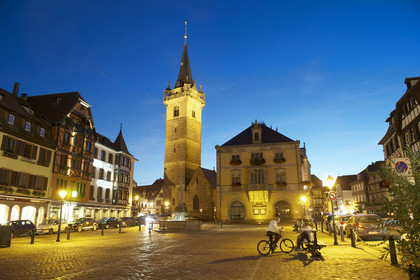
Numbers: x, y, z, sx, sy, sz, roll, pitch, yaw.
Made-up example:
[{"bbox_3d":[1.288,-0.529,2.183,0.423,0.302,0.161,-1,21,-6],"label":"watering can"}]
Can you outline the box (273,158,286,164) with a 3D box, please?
[{"bbox_3d":[12.486,3.750,50.121,2.200,1.000,0.500,-3,-15,10],"label":"box"}]

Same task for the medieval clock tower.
[{"bbox_3d":[-7.500,-7.870,80.391,8.800,59.500,8.800,-9,-17,29],"label":"medieval clock tower"}]

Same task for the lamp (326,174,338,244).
[{"bbox_3d":[7.808,4.366,17.803,0.450,4.280,0.450,-4,-15,13],"label":"lamp"}]

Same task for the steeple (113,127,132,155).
[{"bbox_3d":[-16.564,-0.006,52.711,3.100,5.700,3.300,-3,-15,10],"label":"steeple"}]

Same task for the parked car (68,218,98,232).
[{"bbox_3d":[-15.618,10.295,34.149,1.720,1.520,4.000,-4,-15,14],"label":"parked car"}]

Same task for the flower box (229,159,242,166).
[{"bbox_3d":[4.756,4.196,51.413,2.100,1.000,0.500,-3,-15,10],"label":"flower box"}]

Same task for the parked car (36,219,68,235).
[{"bbox_3d":[-15.450,8.472,27.646,1.700,1.410,4.200,0,-15,1],"label":"parked car"}]

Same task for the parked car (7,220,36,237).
[{"bbox_3d":[-18.344,8.287,26.012,1.680,1.430,4.000,-4,-15,14],"label":"parked car"}]

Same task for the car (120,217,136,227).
[{"bbox_3d":[-13.042,12.505,42.846,1.750,1.500,4.100,-4,-15,14],"label":"car"}]

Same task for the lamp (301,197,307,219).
[{"bbox_3d":[10.257,7.851,29.991,0.450,3.800,0.450,-3,-15,10],"label":"lamp"}]

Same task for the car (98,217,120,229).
[{"bbox_3d":[-14.100,11.548,39.141,1.740,1.470,4.100,-1,-15,4],"label":"car"}]

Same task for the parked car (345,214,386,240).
[{"bbox_3d":[10.850,6.153,19.830,1.800,1.620,4.350,-4,-16,15],"label":"parked car"}]

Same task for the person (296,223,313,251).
[{"bbox_3d":[5.279,5.399,15.748,0.800,1.320,0.520,-5,-15,15],"label":"person"}]

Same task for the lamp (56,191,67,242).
[{"bbox_3d":[-11.671,5.845,22.005,0.450,4.000,0.450,-4,-15,13],"label":"lamp"}]

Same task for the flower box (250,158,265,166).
[{"bbox_3d":[8.723,4.067,50.723,2.700,1.200,0.500,-3,-15,10],"label":"flower box"}]

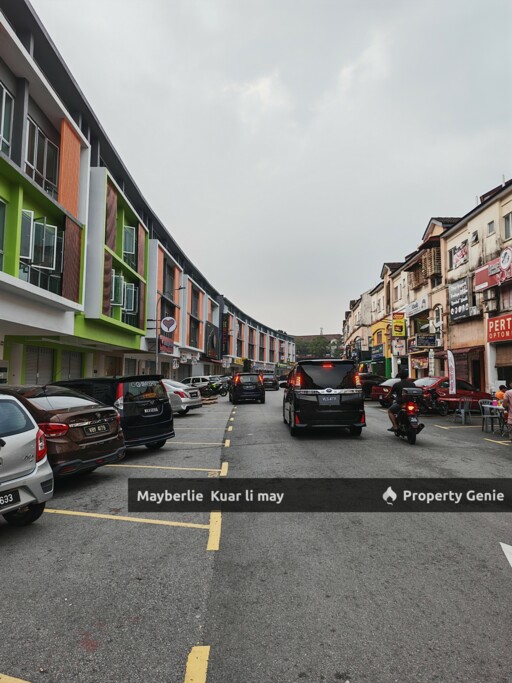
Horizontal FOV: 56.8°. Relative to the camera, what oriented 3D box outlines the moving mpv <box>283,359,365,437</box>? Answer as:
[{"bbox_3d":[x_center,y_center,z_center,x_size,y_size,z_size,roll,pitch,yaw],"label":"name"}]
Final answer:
[{"bbox_3d":[1.760,1.587,13.850,1.840,1.890,4.900,0,-5,0],"label":"moving mpv"}]

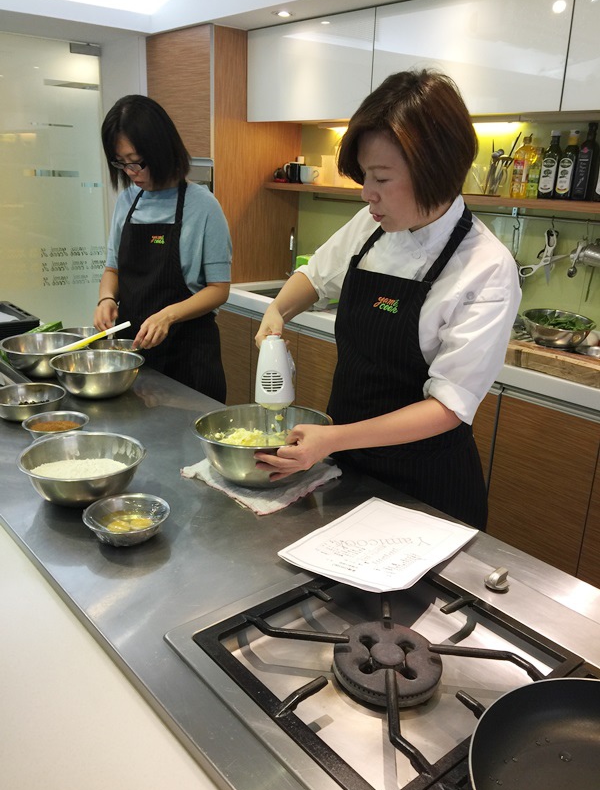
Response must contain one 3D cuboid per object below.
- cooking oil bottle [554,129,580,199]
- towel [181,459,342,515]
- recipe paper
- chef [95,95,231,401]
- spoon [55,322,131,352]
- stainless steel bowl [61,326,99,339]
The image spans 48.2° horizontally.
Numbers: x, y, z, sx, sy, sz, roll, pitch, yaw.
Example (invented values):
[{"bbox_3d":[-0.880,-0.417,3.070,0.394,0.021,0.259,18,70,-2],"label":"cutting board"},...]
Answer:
[{"bbox_3d":[1.019,-0.873,2.547,0.062,0.249,0.062,-13,24,-39],"label":"cooking oil bottle"},{"bbox_3d":[-0.081,0.161,1.431,0.275,0.018,0.270,-13,24,-39],"label":"towel"},{"bbox_3d":[0.140,0.244,1.123,0.212,0.022,0.297,15,23,34],"label":"recipe paper"},{"bbox_3d":[-0.432,-0.084,2.229,0.460,1.660,0.400,10,20,23],"label":"chef"},{"bbox_3d":[-0.655,-0.174,2.081,0.280,0.030,0.050,-25,29,-24],"label":"spoon"},{"bbox_3d":[-0.749,-0.184,2.318,0.188,0.060,0.188,2,19,-1],"label":"stainless steel bowl"}]

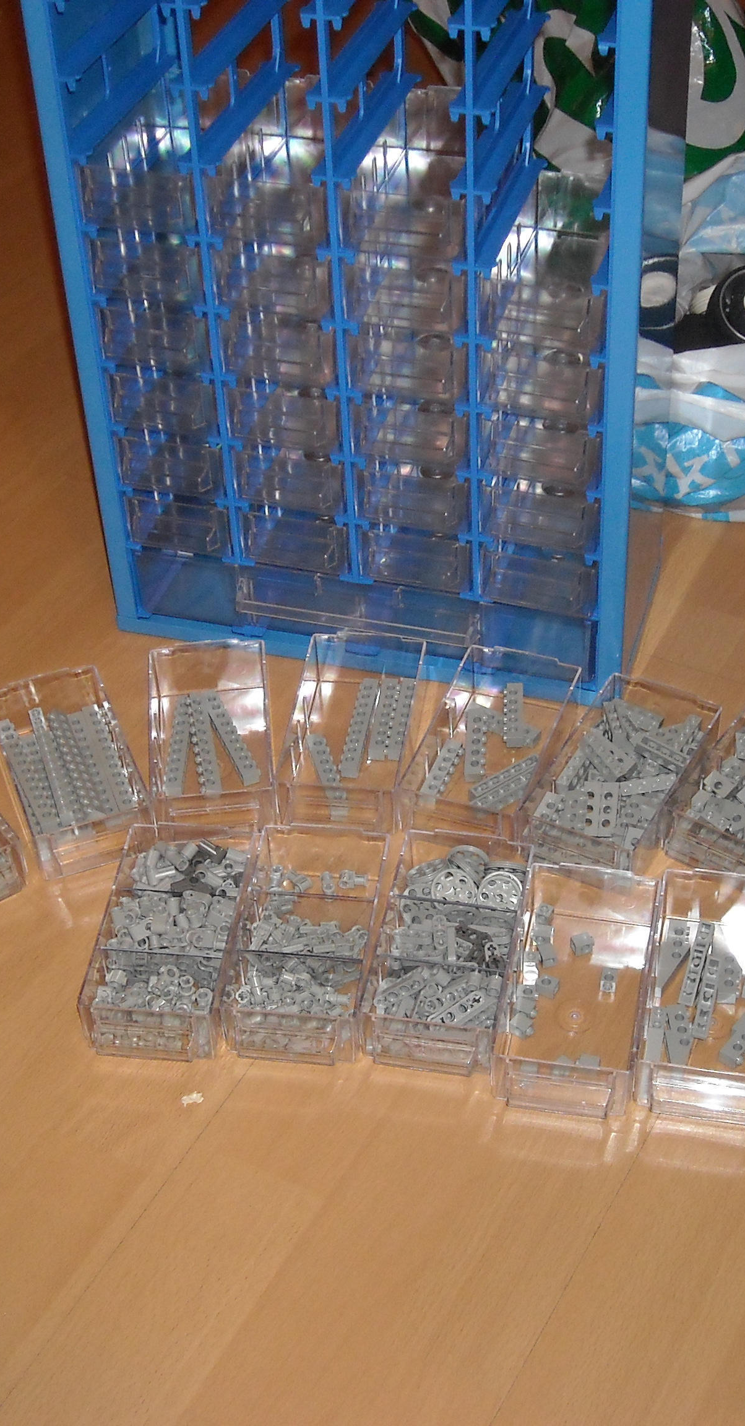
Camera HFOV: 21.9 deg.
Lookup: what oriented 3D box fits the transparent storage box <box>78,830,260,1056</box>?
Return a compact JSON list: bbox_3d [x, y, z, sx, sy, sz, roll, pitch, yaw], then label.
[{"bbox_3d":[-0.106,0.120,1.014,0.067,0.034,0.130,4,43,8],"label":"transparent storage box"}]

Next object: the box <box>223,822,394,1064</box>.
[{"bbox_3d":[-0.033,0.120,1.009,0.067,0.034,0.130,4,43,8],"label":"box"}]

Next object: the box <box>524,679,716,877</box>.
[{"bbox_3d":[0.141,0.038,1.087,0.067,0.034,0.130,19,47,23],"label":"box"}]

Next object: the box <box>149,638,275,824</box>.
[{"bbox_3d":[-0.094,0.016,1.126,0.067,0.034,0.130,-5,43,-2],"label":"box"}]

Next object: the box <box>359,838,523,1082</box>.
[{"bbox_3d":[0.040,0.123,1.001,0.067,0.034,0.130,6,43,11],"label":"box"}]

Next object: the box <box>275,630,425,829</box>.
[{"bbox_3d":[-0.011,0.012,1.105,0.065,0.035,0.128,4,42,8],"label":"box"}]

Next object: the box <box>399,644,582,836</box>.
[{"bbox_3d":[0.068,0.021,1.090,0.065,0.035,0.128,12,44,17],"label":"box"}]

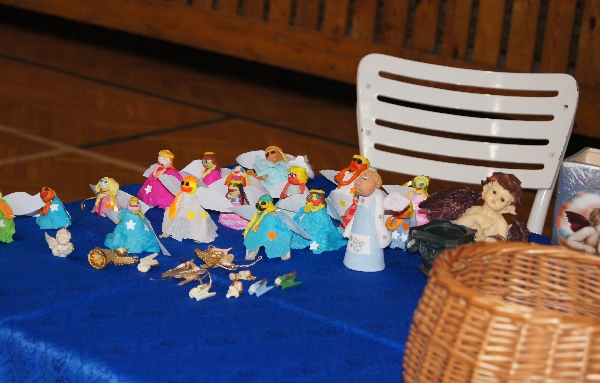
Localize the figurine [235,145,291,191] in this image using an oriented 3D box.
[{"bbox_3d":[-0.042,-0.021,1.936,0.088,0.088,0.055,10,16,17],"label":"figurine"}]

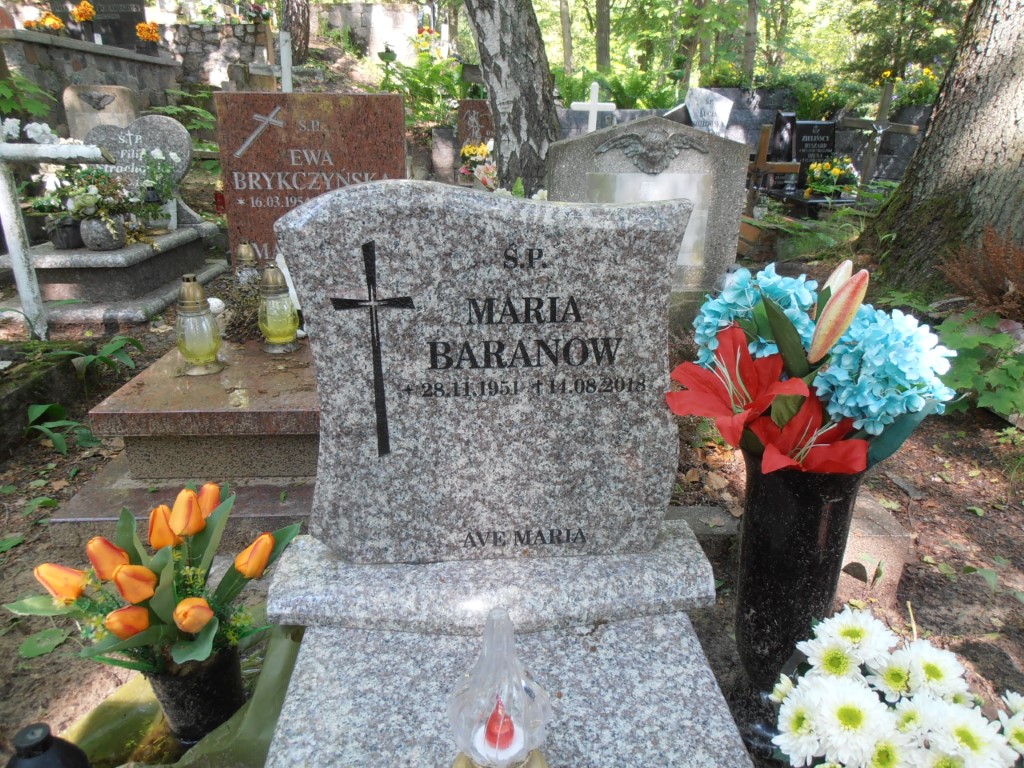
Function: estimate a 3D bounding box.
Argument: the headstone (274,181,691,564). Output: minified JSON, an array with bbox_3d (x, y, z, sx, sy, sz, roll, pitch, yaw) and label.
[{"bbox_3d":[-0.040,-0.012,1.102,0.600,0.590,0.090,-2,18,-3],"label":"headstone"}]

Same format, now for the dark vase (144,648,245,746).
[{"bbox_3d":[-0.426,0.419,0.964,0.132,0.127,0.132,-1,17,0],"label":"dark vase"}]

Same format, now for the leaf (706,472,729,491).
[{"bbox_3d":[0.471,0.226,1.629,0.055,0.020,0.060,-1,17,0],"label":"leaf"}]

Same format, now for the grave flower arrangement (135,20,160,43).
[{"bbox_3d":[-3.244,-3.146,6.337,0.220,0.200,0.210,-2,18,-5],"label":"grave flower arrangement"}]

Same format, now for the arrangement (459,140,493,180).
[{"bbox_3d":[-0.250,-1.531,4.864,0.240,0.280,0.220,-1,17,0],"label":"arrangement"}]

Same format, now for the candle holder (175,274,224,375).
[{"bbox_3d":[-0.767,-0.149,1.744,0.113,0.230,0.113,-1,17,0],"label":"candle holder"}]

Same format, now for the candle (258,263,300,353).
[{"bbox_3d":[-0.643,-0.211,1.955,0.110,0.230,0.110,-1,17,0],"label":"candle"}]

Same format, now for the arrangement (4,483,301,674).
[{"bbox_3d":[-0.453,0.250,0.895,0.335,0.225,0.270,-2,18,-3],"label":"arrangement"}]

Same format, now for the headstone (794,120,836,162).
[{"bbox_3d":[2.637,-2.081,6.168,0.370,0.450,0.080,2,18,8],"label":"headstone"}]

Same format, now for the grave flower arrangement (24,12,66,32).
[{"bbox_3d":[-3.733,-2.893,5.681,0.340,0.180,0.240,-2,18,-5],"label":"grave flower arrangement"}]

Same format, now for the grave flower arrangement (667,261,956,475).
[{"bbox_3d":[0.352,-0.016,0.835,0.310,0.220,0.250,-2,18,-3],"label":"grave flower arrangement"}]

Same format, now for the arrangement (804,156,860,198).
[{"bbox_3d":[2.671,-1.713,5.917,0.430,0.340,0.340,1,18,5],"label":"arrangement"}]

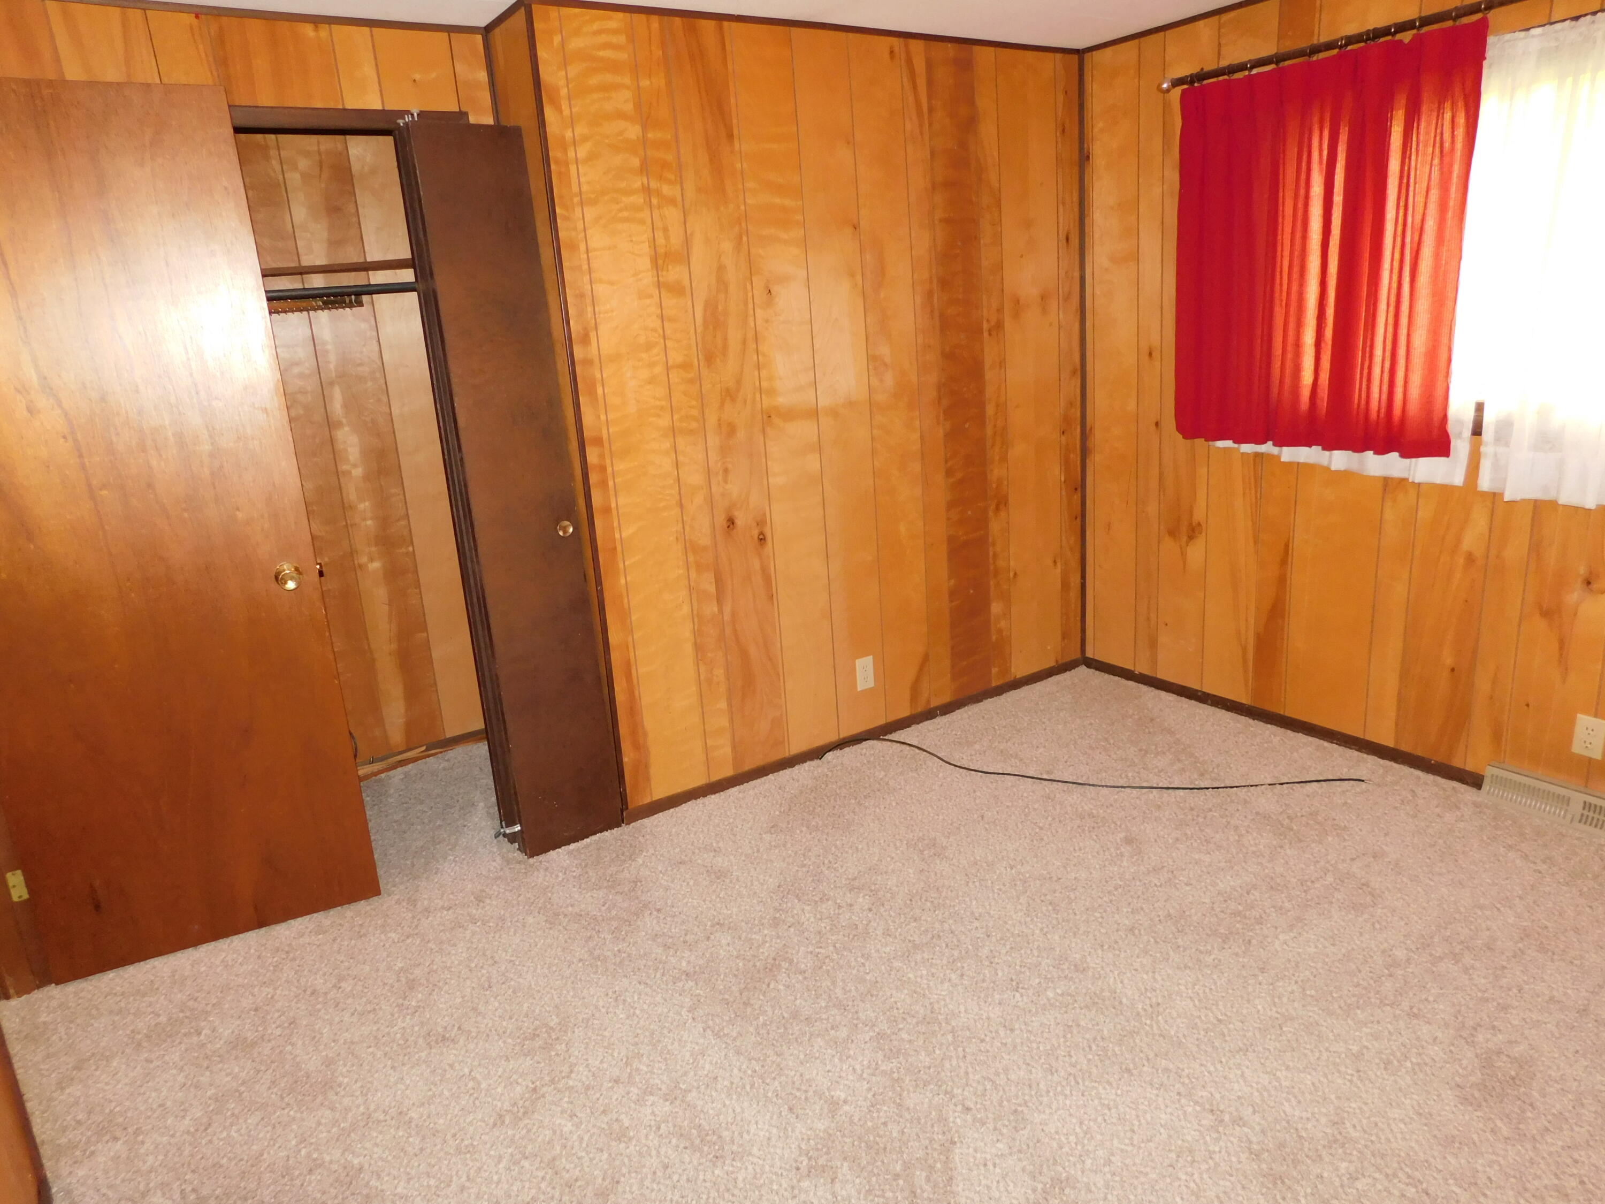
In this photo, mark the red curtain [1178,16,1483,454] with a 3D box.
[{"bbox_3d":[1.481,-1.004,3.134,0.090,1.088,0.909,-14,18,-31],"label":"red curtain"}]

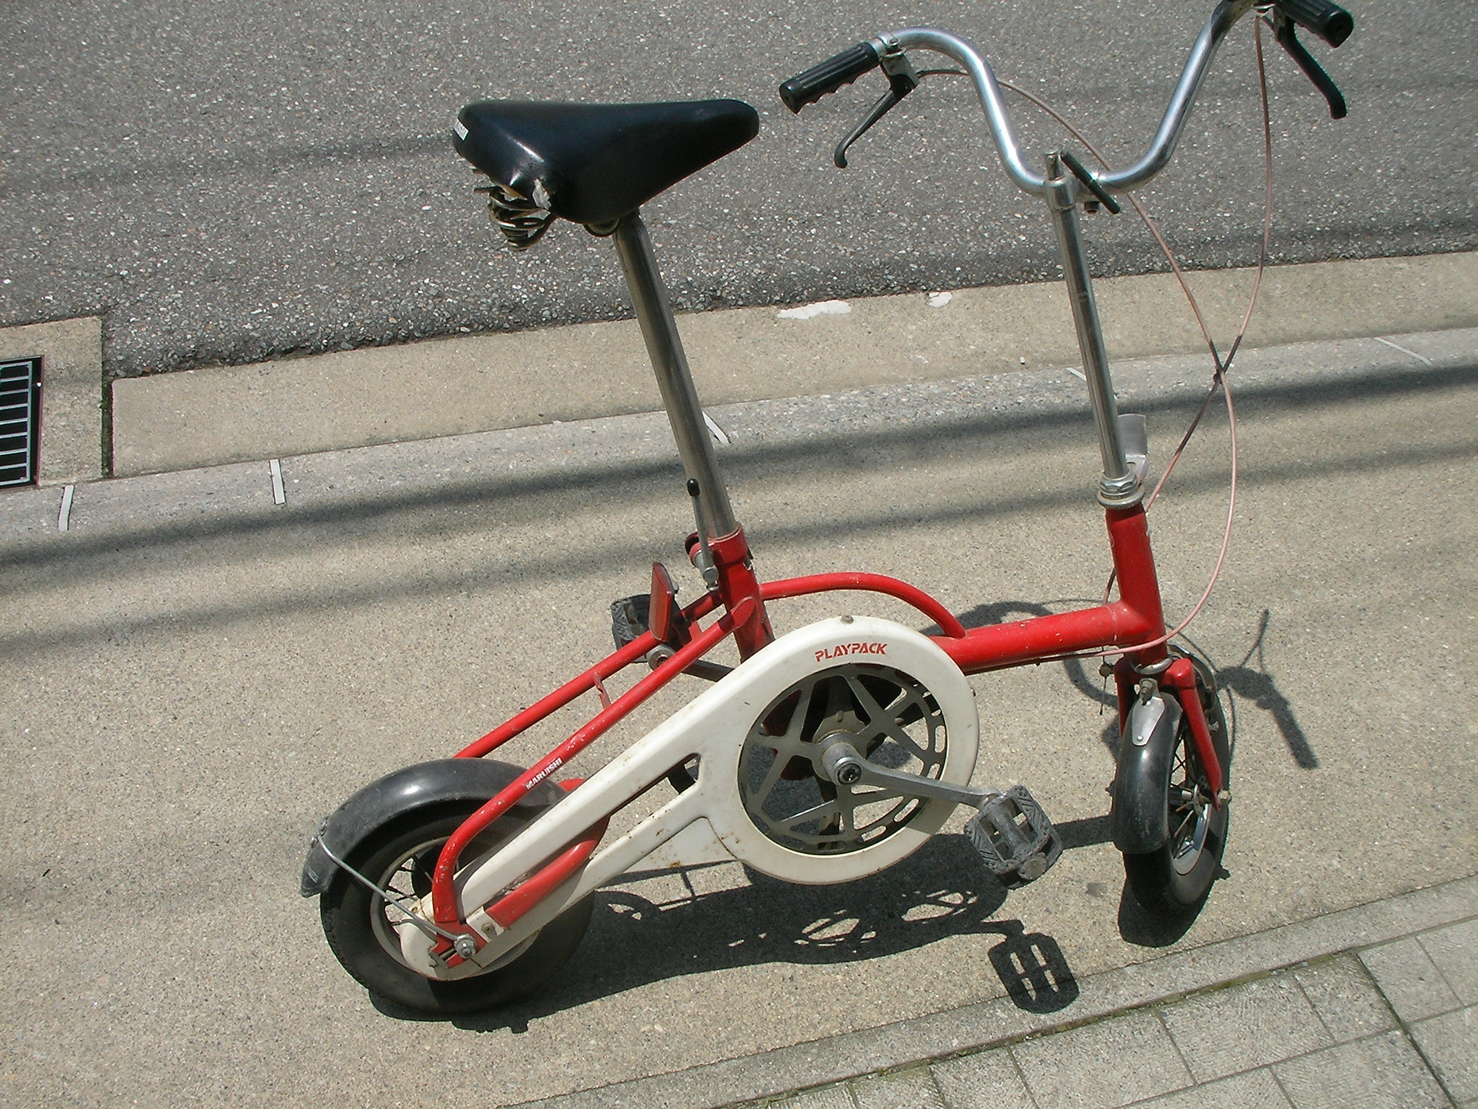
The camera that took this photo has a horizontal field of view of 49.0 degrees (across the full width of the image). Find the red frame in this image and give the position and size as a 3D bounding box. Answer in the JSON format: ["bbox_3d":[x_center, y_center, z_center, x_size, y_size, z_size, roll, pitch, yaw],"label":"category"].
[{"bbox_3d":[0.093,0.144,1.593,0.838,0.391,0.147,-7,24,-10],"label":"red frame"}]

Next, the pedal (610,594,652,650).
[{"bbox_3d":[-0.093,0.080,1.710,0.067,0.030,0.100,-14,25,-7],"label":"pedal"}]

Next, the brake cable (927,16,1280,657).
[{"bbox_3d":[0.351,-0.206,1.558,0.281,0.607,0.260,-7,24,-10],"label":"brake cable"}]

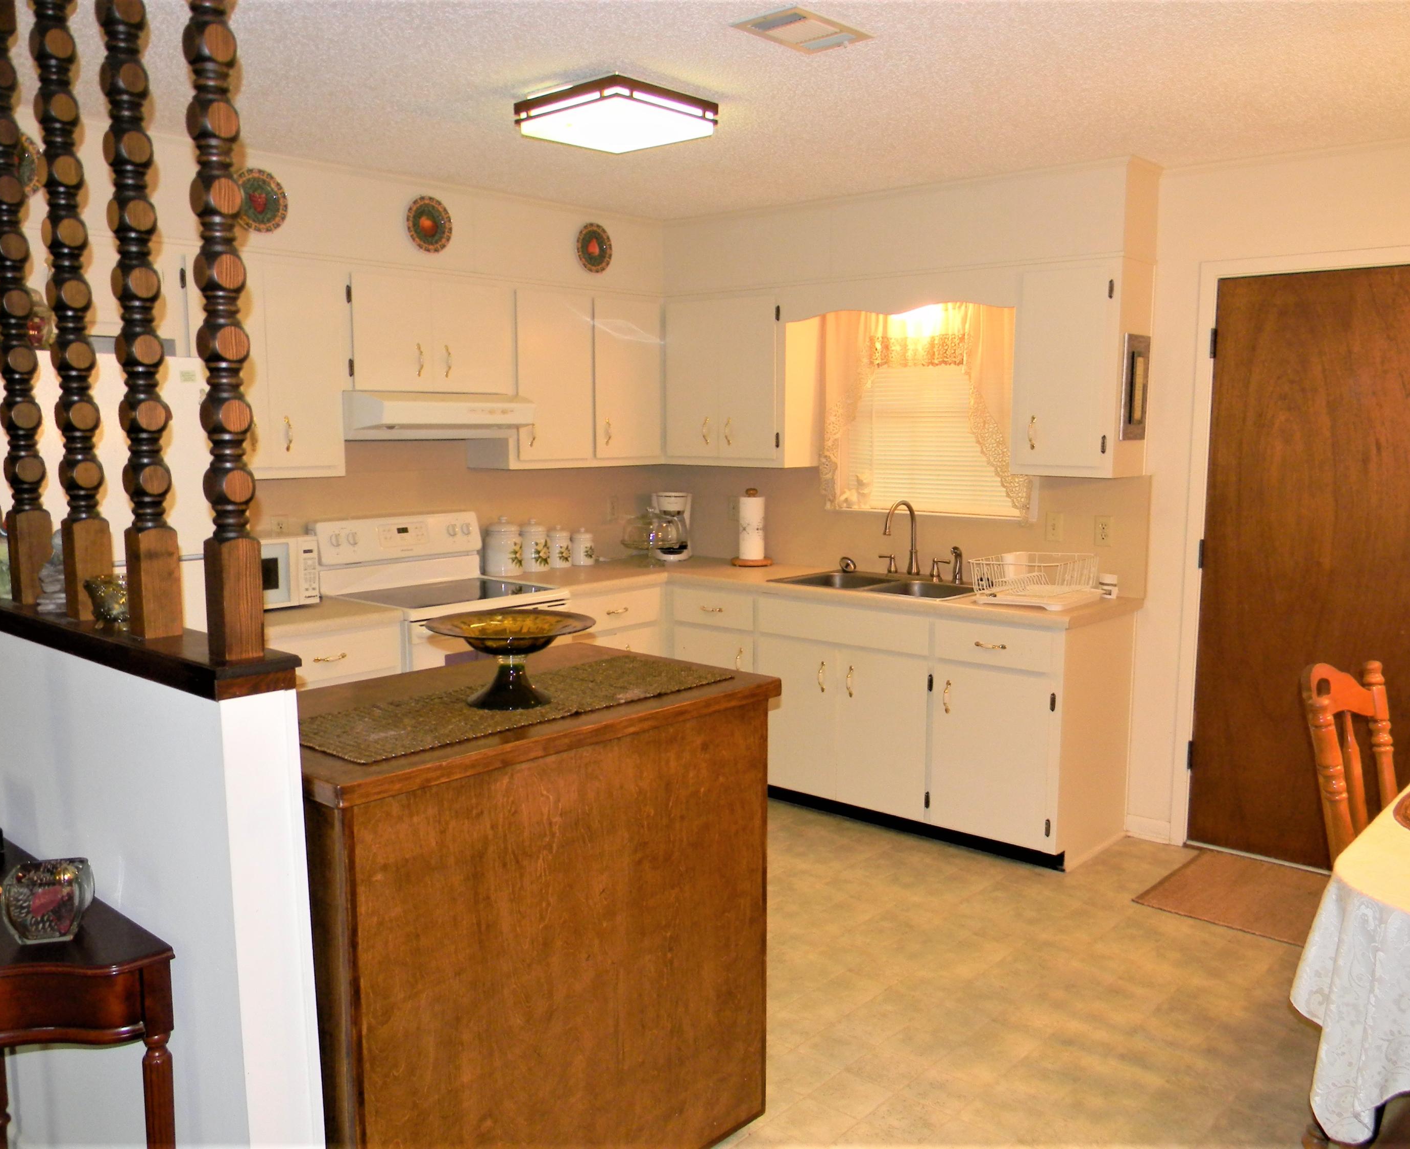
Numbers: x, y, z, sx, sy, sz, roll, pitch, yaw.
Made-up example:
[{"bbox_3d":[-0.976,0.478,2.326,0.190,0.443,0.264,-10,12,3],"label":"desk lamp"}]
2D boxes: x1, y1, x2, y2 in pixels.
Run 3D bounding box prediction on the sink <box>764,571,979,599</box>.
[{"bbox_3d":[0.712,0.129,4.935,0.820,0.185,0.503,6,9,41],"label":"sink"}]

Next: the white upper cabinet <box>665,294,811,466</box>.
[{"bbox_3d":[0.163,-0.877,5.595,0.695,0.763,0.295,6,9,41],"label":"white upper cabinet"}]

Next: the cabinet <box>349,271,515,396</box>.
[{"bbox_3d":[-1.135,-0.927,4.790,0.285,0.447,0.780,6,9,41],"label":"cabinet"}]

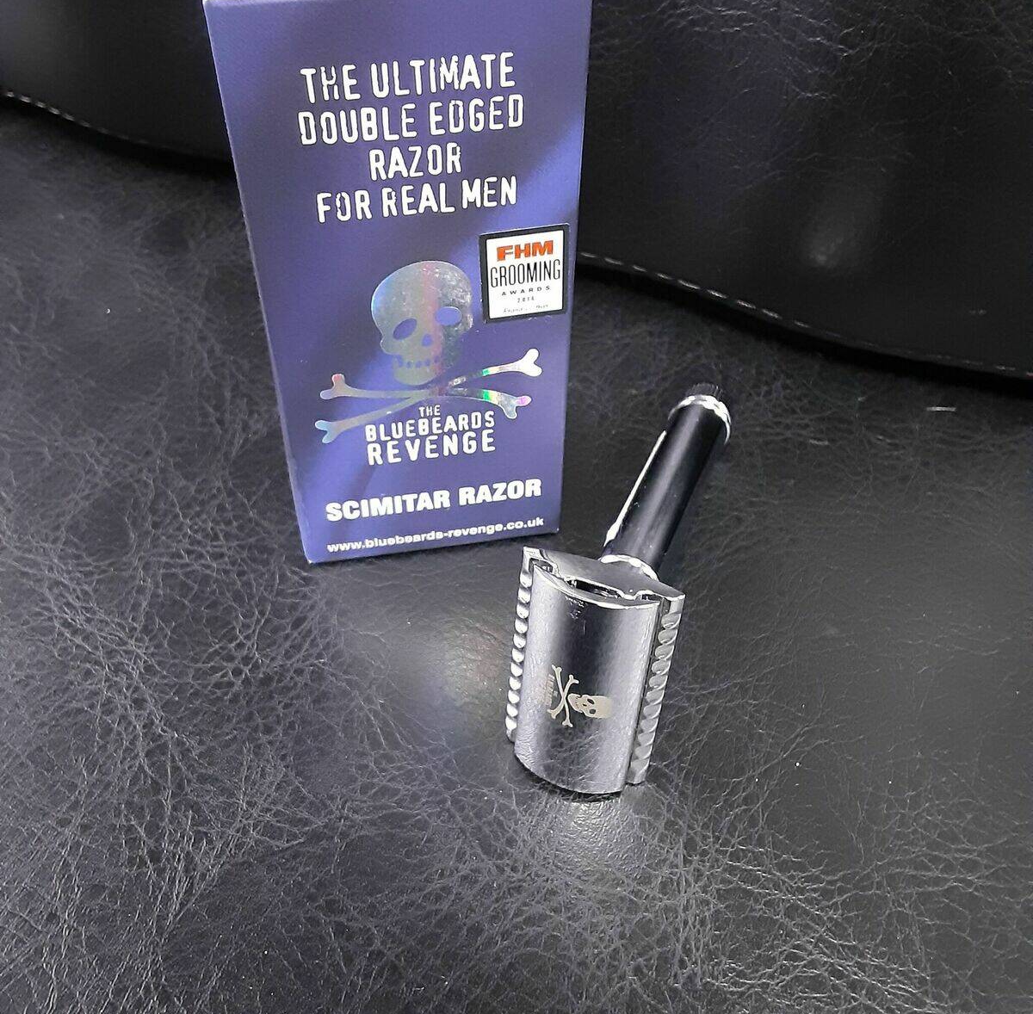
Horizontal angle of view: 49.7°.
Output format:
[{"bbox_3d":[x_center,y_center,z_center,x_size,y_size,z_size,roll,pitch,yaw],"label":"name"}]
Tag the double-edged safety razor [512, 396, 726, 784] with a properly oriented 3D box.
[{"bbox_3d":[0.026,0.004,0.213,0.025,0.044,0.096,16,39,13],"label":"double-edged safety razor"}]

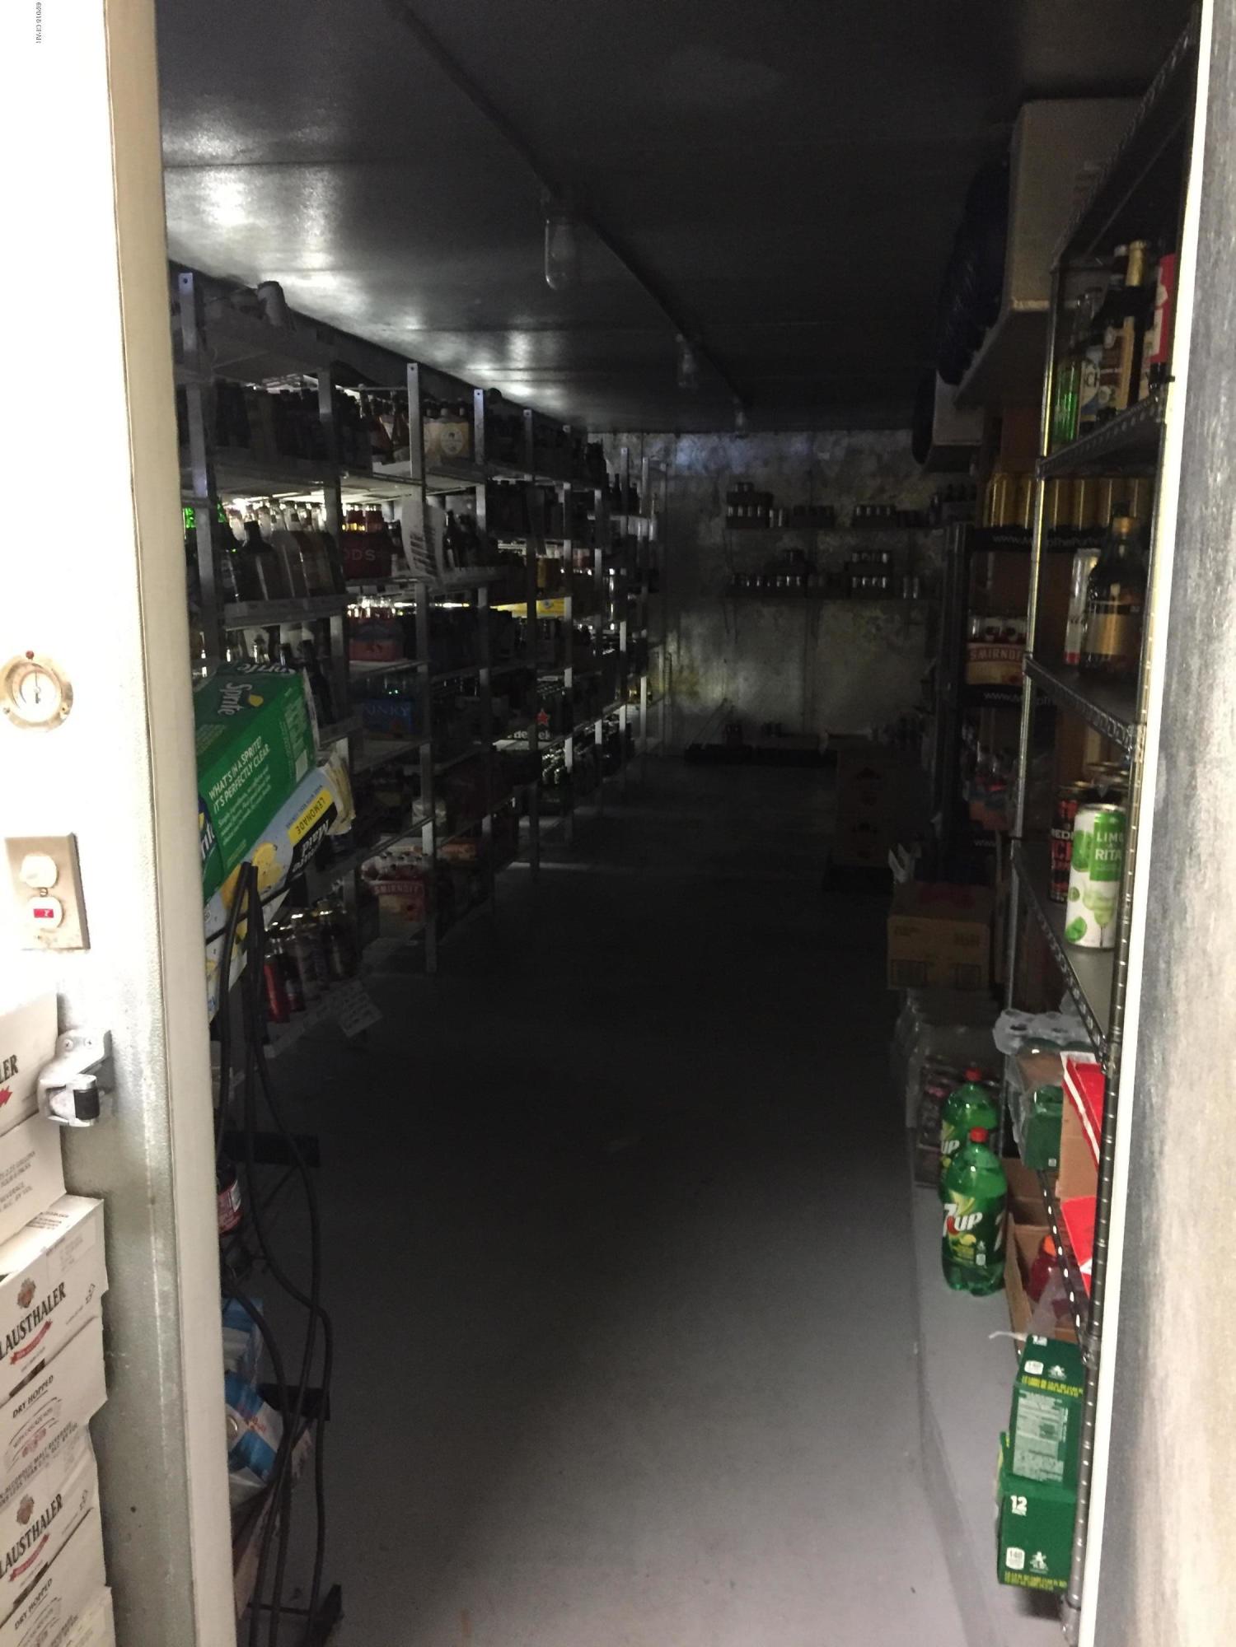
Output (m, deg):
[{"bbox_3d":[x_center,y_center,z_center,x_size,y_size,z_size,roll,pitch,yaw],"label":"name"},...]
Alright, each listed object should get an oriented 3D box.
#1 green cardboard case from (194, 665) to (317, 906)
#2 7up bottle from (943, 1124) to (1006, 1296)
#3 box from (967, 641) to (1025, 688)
[{"bbox_3d":[-0.504,-0.064,1.750,0.122,0.133,0.400,-2,23,6],"label":"green cardboard case"},{"bbox_3d":[0.676,0.718,2.588,0.112,0.298,0.112,2,11,10],"label":"7up bottle"},{"bbox_3d":[1.033,-0.412,3.699,0.185,0.142,0.125,2,11,11],"label":"box"}]

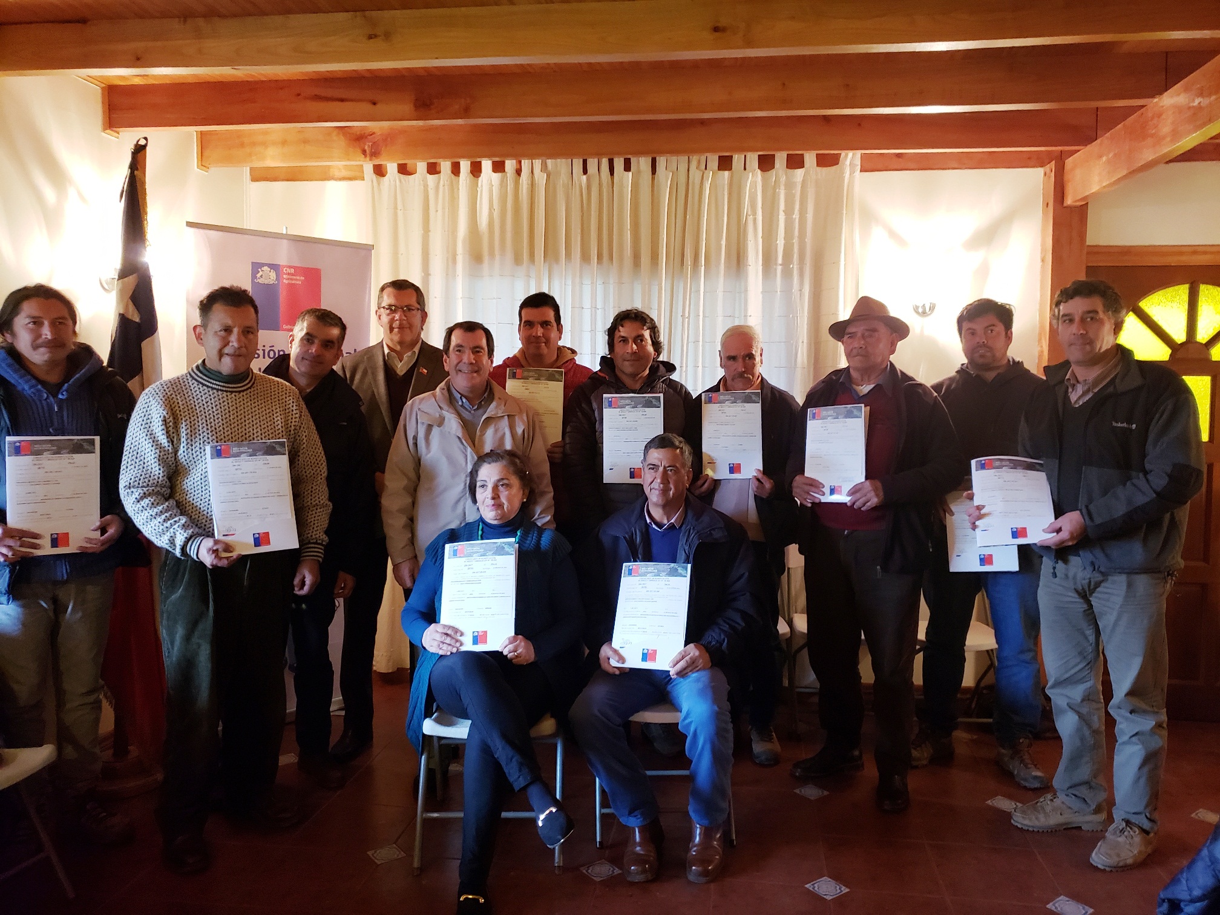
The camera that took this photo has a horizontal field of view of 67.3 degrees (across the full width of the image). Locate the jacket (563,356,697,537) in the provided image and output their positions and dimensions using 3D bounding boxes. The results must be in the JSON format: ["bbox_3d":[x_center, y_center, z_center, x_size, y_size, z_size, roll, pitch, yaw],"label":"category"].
[{"bbox_3d":[0.081,-0.030,3.607,0.542,0.744,0.381,0,3,1],"label":"jacket"}]

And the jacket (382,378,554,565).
[{"bbox_3d":[-0.501,0.078,3.222,0.602,0.713,0.361,0,3,-9],"label":"jacket"}]

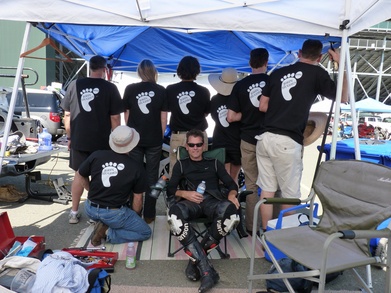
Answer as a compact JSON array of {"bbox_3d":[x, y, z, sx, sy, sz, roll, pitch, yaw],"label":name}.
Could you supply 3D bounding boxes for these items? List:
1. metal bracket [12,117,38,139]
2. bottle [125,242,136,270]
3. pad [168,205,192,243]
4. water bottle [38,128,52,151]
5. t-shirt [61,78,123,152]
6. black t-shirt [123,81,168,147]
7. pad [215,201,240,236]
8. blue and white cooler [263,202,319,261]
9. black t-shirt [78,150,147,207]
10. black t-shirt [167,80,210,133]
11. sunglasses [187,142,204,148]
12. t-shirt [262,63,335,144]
[{"bbox_3d":[-2.453,-0.274,4.400,0.370,0.300,0.120,1,5,-6],"label":"metal bracket"},{"bbox_3d":[-0.480,0.810,2.268,0.073,0.195,0.073,1,5,0],"label":"bottle"},{"bbox_3d":[-0.115,0.581,2.330,0.155,0.250,0.130,-26,-16,23],"label":"pad"},{"bbox_3d":[-1.845,-0.086,3.750,0.165,0.280,0.165,2,4,0],"label":"water bottle"},{"bbox_3d":[-1.091,-0.315,3.200,0.580,0.740,0.320,1,5,-7],"label":"t-shirt"},{"bbox_3d":[-0.528,-0.338,3.220,0.470,0.670,0.270,2,4,-2],"label":"black t-shirt"},{"bbox_3d":[0.238,0.543,2.270,0.160,0.230,0.120,25,-6,-19],"label":"pad"},{"bbox_3d":[0.860,0.703,2.452,0.500,0.430,0.280,-1,5,-35],"label":"blue and white cooler"},{"bbox_3d":[-0.724,0.288,2.660,0.540,0.500,0.330,1,-18,-1],"label":"black t-shirt"},{"bbox_3d":[-0.079,-0.417,3.220,0.460,0.540,0.280,1,5,0],"label":"black t-shirt"},{"bbox_3d":[0.000,-0.009,2.740,0.145,0.045,0.140,2,4,0],"label":"sunglasses"},{"bbox_3d":[0.921,-0.376,2.700,0.580,0.720,0.360,3,4,14],"label":"t-shirt"}]

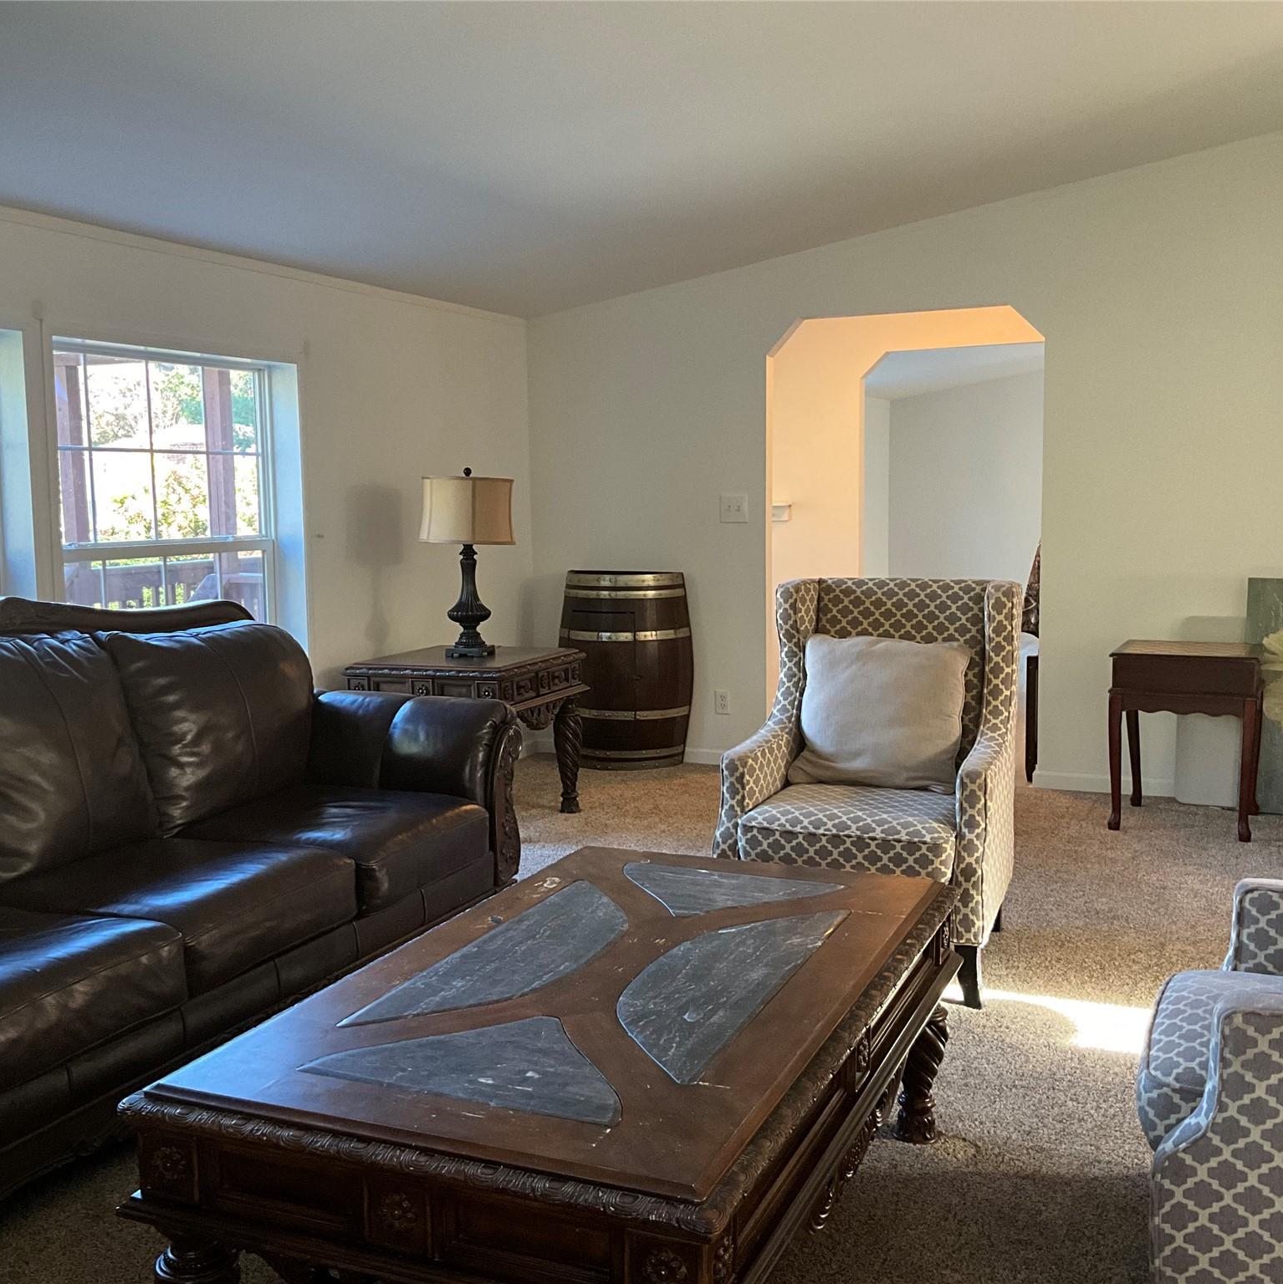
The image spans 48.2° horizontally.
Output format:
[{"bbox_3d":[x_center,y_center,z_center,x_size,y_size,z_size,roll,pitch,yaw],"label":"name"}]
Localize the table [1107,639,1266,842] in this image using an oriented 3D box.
[{"bbox_3d":[2.055,0.357,5.416,0.520,0.660,0.530,2,6,26],"label":"table"}]

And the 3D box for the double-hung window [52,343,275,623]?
[{"bbox_3d":[-1.690,-0.334,5.071,0.100,1.345,1.165,2,6,26],"label":"double-hung window"}]

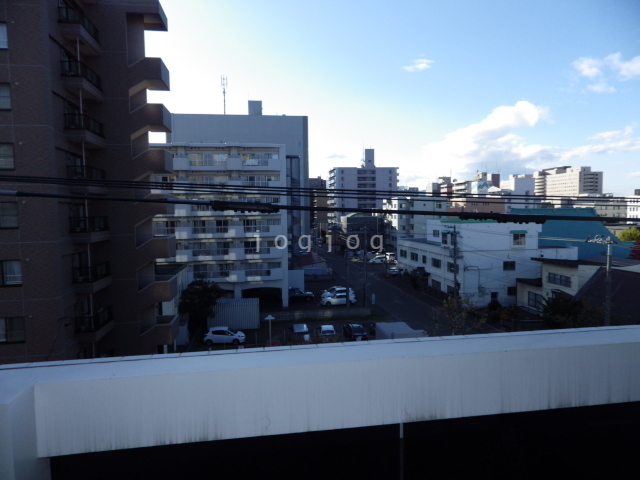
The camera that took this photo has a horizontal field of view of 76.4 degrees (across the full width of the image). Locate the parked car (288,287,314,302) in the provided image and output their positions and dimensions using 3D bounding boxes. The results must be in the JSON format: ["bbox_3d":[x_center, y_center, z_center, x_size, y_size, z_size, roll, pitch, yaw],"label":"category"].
[{"bbox_3d":[-3.044,7.566,56.060,4.500,1.680,1.760,-1,4,-7],"label":"parked car"}]

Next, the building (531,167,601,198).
[{"bbox_3d":[242.693,-39.799,401.356,23.000,58.000,60.000,-1,3,-8],"label":"building"}]

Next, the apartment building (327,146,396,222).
[{"bbox_3d":[18.723,-19.573,181.089,28.545,39.000,16.000,-2,4,-9],"label":"apartment building"}]

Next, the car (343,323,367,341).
[{"bbox_3d":[3.332,8.765,38.500,1.750,1.520,4.450,-1,3,-3],"label":"car"}]

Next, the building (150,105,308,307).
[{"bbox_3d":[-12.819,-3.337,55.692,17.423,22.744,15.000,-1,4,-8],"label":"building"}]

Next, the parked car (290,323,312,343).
[{"bbox_3d":[-1.820,9.206,39.194,1.680,1.600,4.200,-1,4,-6],"label":"parked car"}]

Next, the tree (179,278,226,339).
[{"bbox_3d":[-11.932,6.621,41.300,4.700,5.800,4.400,-1,3,-8],"label":"tree"}]

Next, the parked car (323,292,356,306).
[{"bbox_3d":[2.466,7.741,53.032,4.430,1.500,1.740,-1,4,-7],"label":"parked car"}]

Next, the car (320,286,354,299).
[{"bbox_3d":[2.533,7.500,56.300,4.450,1.560,1.730,-1,3,-16],"label":"car"}]

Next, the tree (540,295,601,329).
[{"bbox_3d":[24.021,7.151,39.000,5.000,4.200,4.400,-1,3,-8],"label":"tree"}]

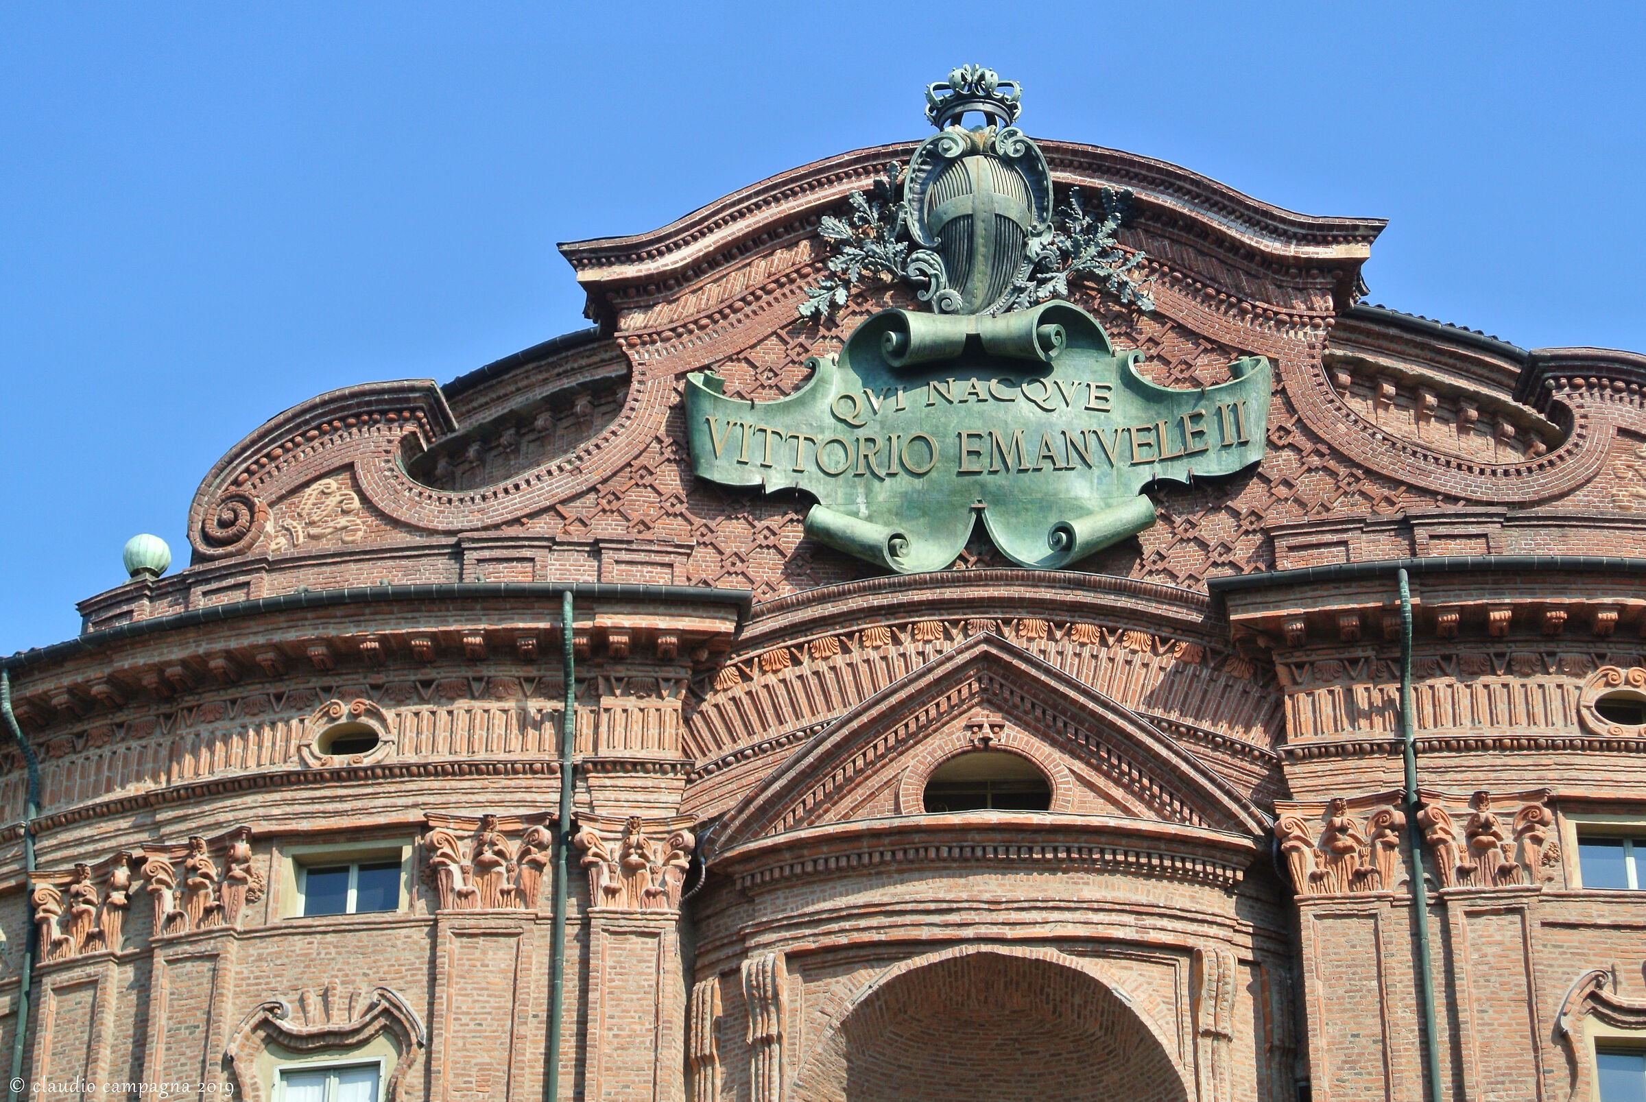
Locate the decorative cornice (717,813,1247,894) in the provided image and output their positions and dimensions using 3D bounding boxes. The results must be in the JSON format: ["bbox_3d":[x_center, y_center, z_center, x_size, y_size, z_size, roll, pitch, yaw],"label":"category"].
[{"bbox_3d":[1.931,3.584,43.996,6.600,0.540,1.350,-1,-28,2],"label":"decorative cornice"}]

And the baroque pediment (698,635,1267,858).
[{"bbox_3d":[1.990,2.373,44.722,6.710,2.400,1.500,-1,-28,2],"label":"baroque pediment"}]

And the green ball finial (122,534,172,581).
[{"bbox_3d":[-9.065,0.084,49.777,0.640,0.650,0.640,-1,-28,2],"label":"green ball finial"}]

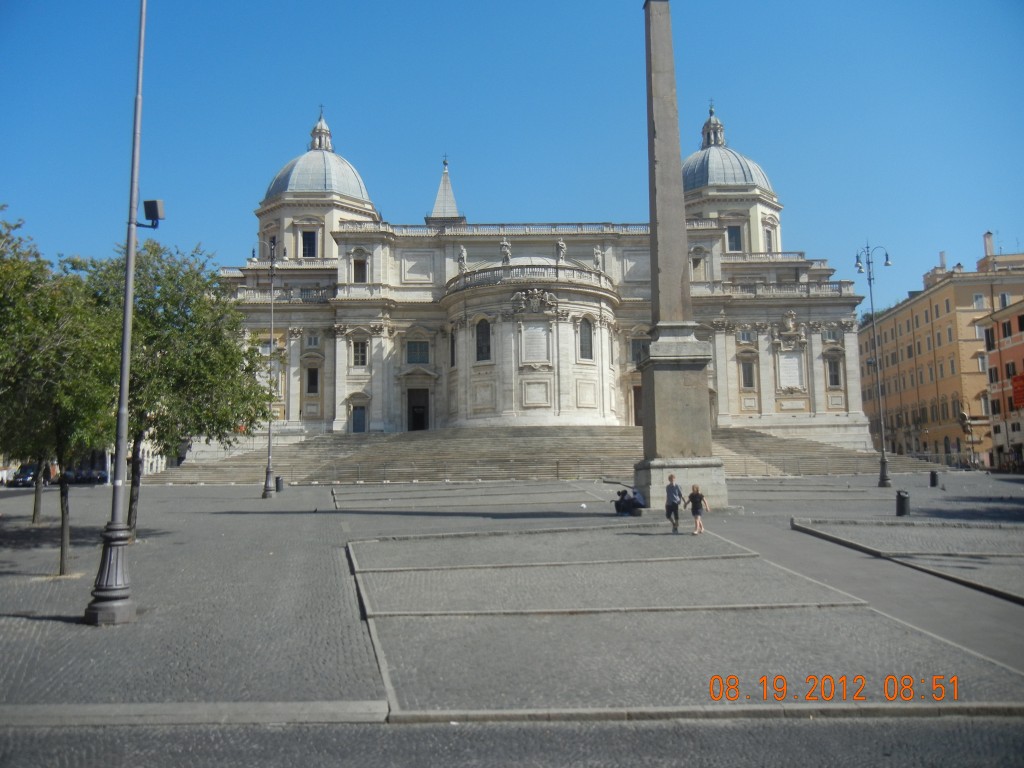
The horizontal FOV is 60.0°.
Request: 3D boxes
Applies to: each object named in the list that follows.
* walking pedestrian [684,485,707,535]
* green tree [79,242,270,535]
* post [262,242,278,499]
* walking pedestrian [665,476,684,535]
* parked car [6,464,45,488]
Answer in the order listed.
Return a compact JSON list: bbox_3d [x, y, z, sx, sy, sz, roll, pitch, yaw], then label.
[{"bbox_3d":[5.764,3.939,27.800,0.580,1.539,0.450,-3,-8,18],"label":"walking pedestrian"},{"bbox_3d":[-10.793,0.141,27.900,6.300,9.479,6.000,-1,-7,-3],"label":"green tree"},{"bbox_3d":[-13.286,-0.790,48.800,0.950,14.092,0.950,-1,-7,0],"label":"post"},{"bbox_3d":[5.059,3.755,27.800,0.550,1.811,0.450,-3,-8,18],"label":"walking pedestrian"},{"bbox_3d":[-35.822,6.903,66.000,1.780,1.653,4.200,1,-7,-12],"label":"parked car"}]

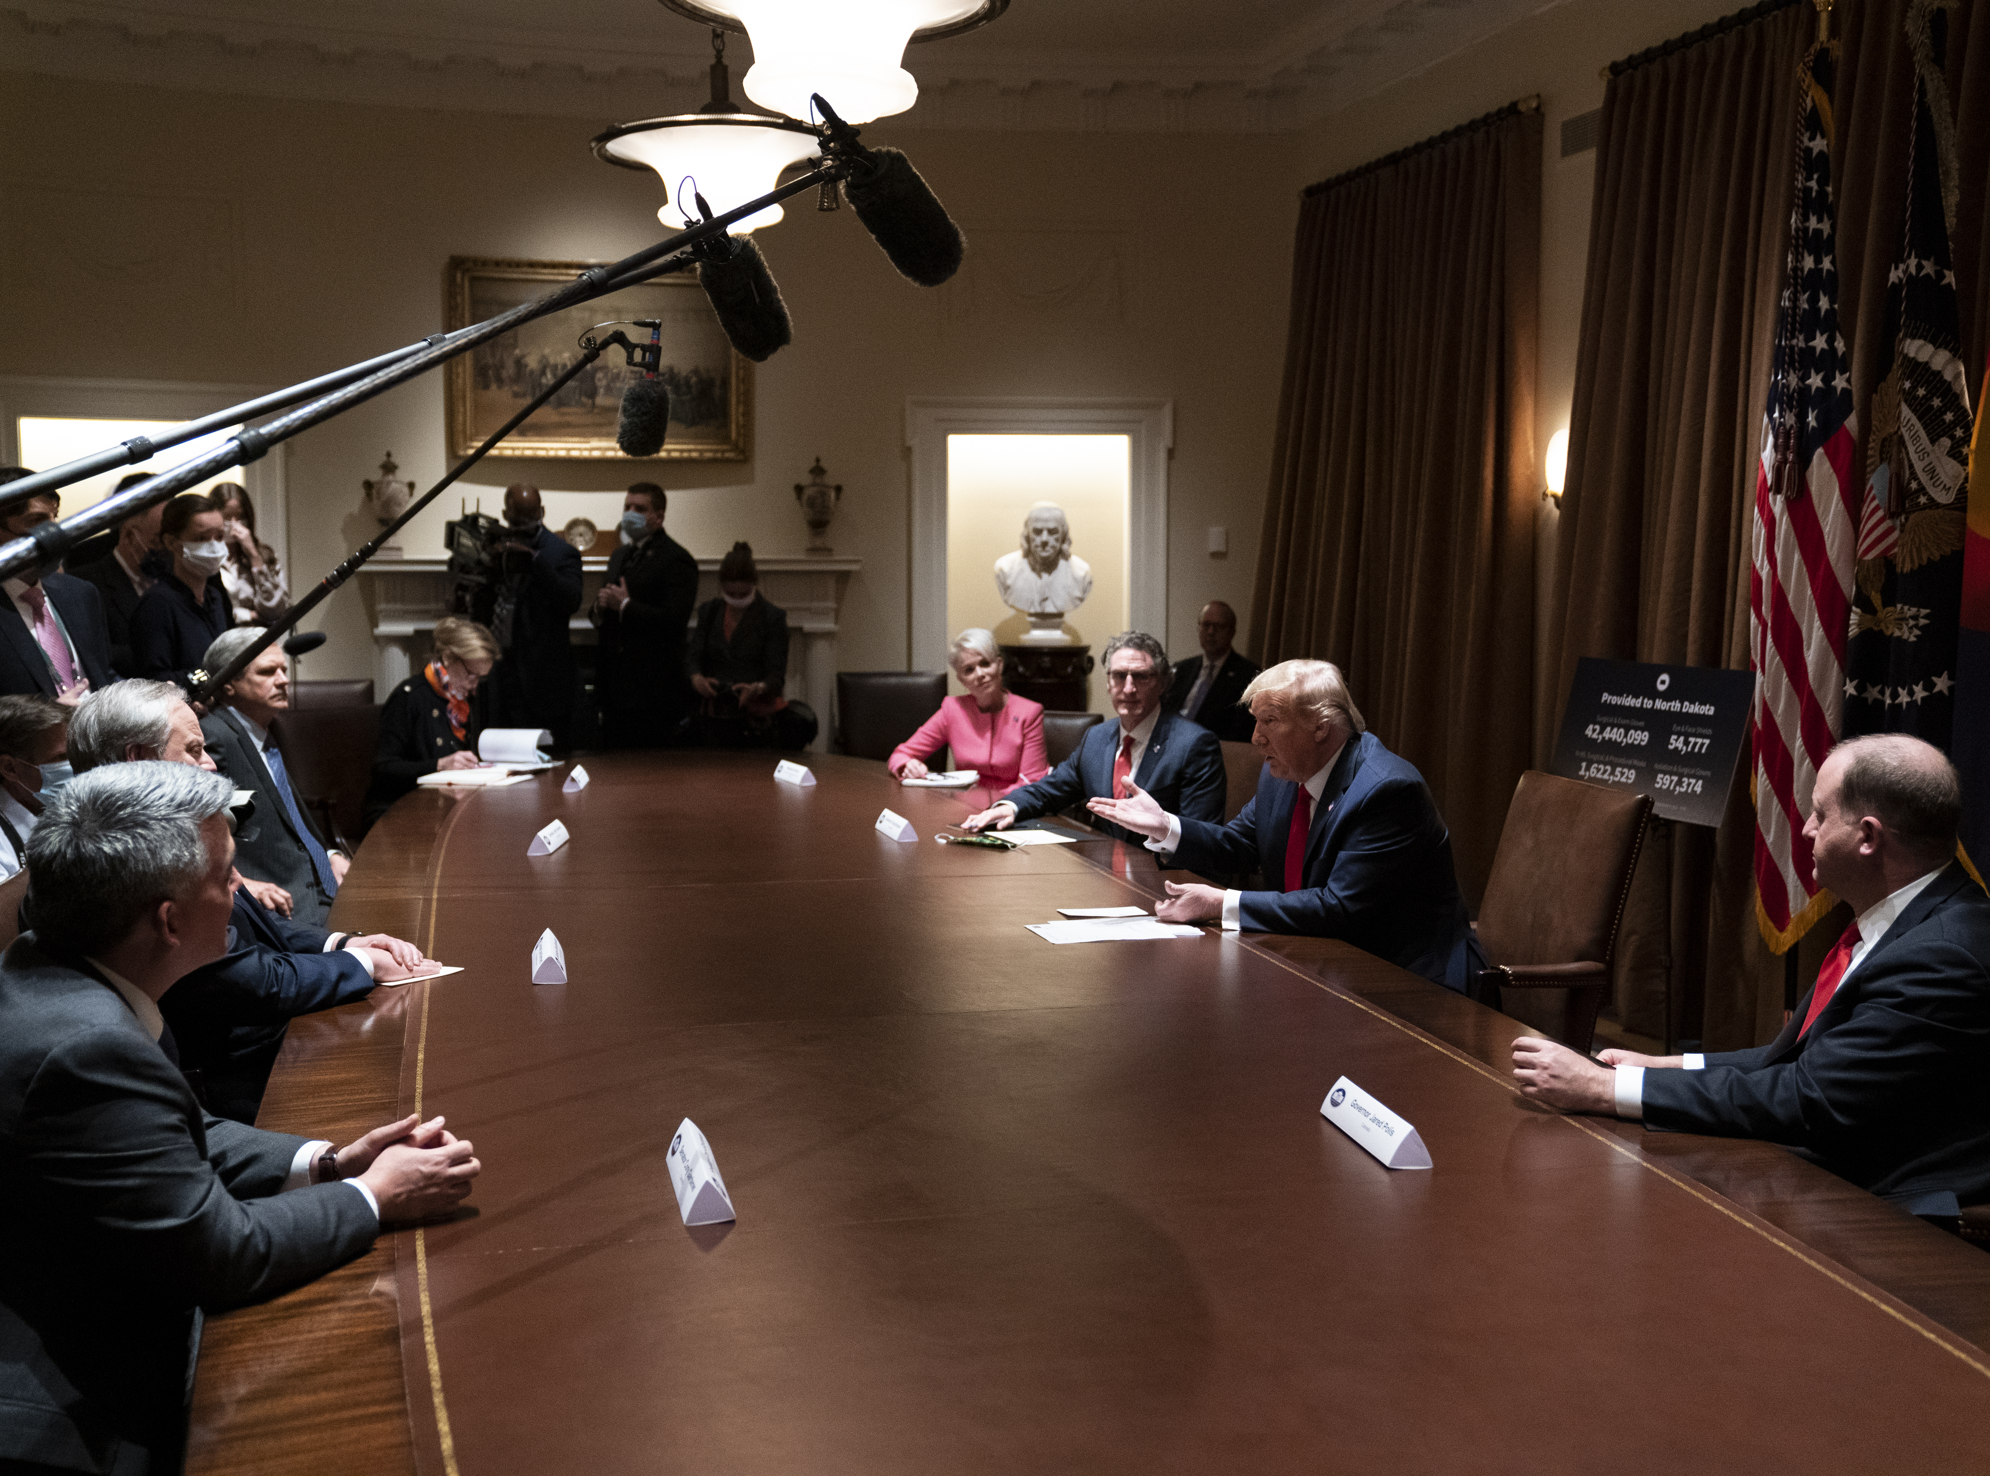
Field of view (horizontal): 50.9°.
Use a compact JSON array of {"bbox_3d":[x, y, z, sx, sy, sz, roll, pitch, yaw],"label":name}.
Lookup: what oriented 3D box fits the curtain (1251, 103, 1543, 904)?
[{"bbox_3d":[1.625,-0.879,8.884,0.280,3.140,2.450,-1,6,-13],"label":"curtain"}]

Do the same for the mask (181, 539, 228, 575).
[{"bbox_3d":[-2.253,-0.515,5.958,0.085,0.105,0.140,4,7,32],"label":"mask"}]

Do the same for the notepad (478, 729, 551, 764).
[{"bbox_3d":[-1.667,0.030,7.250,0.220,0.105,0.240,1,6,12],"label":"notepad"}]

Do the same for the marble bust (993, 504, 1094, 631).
[{"bbox_3d":[0.238,-0.852,10.450,0.490,0.620,0.320,-1,6,-9],"label":"marble bust"}]

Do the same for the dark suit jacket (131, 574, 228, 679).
[{"bbox_3d":[-2.340,-0.179,6.063,0.300,0.600,0.420,3,7,28],"label":"dark suit jacket"}]

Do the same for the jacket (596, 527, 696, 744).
[{"bbox_3d":[-1.443,-0.456,8.700,0.460,0.830,0.340,5,7,43],"label":"jacket"}]

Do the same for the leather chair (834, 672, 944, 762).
[{"bbox_3d":[-0.395,0.289,8.091,0.600,1.060,0.640,0,6,-3],"label":"leather chair"}]

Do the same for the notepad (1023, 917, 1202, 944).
[{"bbox_3d":[0.266,0.418,4.586,0.345,0.012,0.225,-1,6,-14],"label":"notepad"}]

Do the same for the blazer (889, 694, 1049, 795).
[{"bbox_3d":[-0.066,0.129,6.950,0.500,0.560,0.400,1,6,11],"label":"blazer"}]

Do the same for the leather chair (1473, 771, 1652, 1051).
[{"bbox_3d":[1.196,0.619,4.935,0.660,1.040,0.630,-2,6,-19],"label":"leather chair"}]

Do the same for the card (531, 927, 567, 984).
[{"bbox_3d":[-0.861,0.419,4.044,0.061,0.054,0.277,-1,6,-13],"label":"card"}]

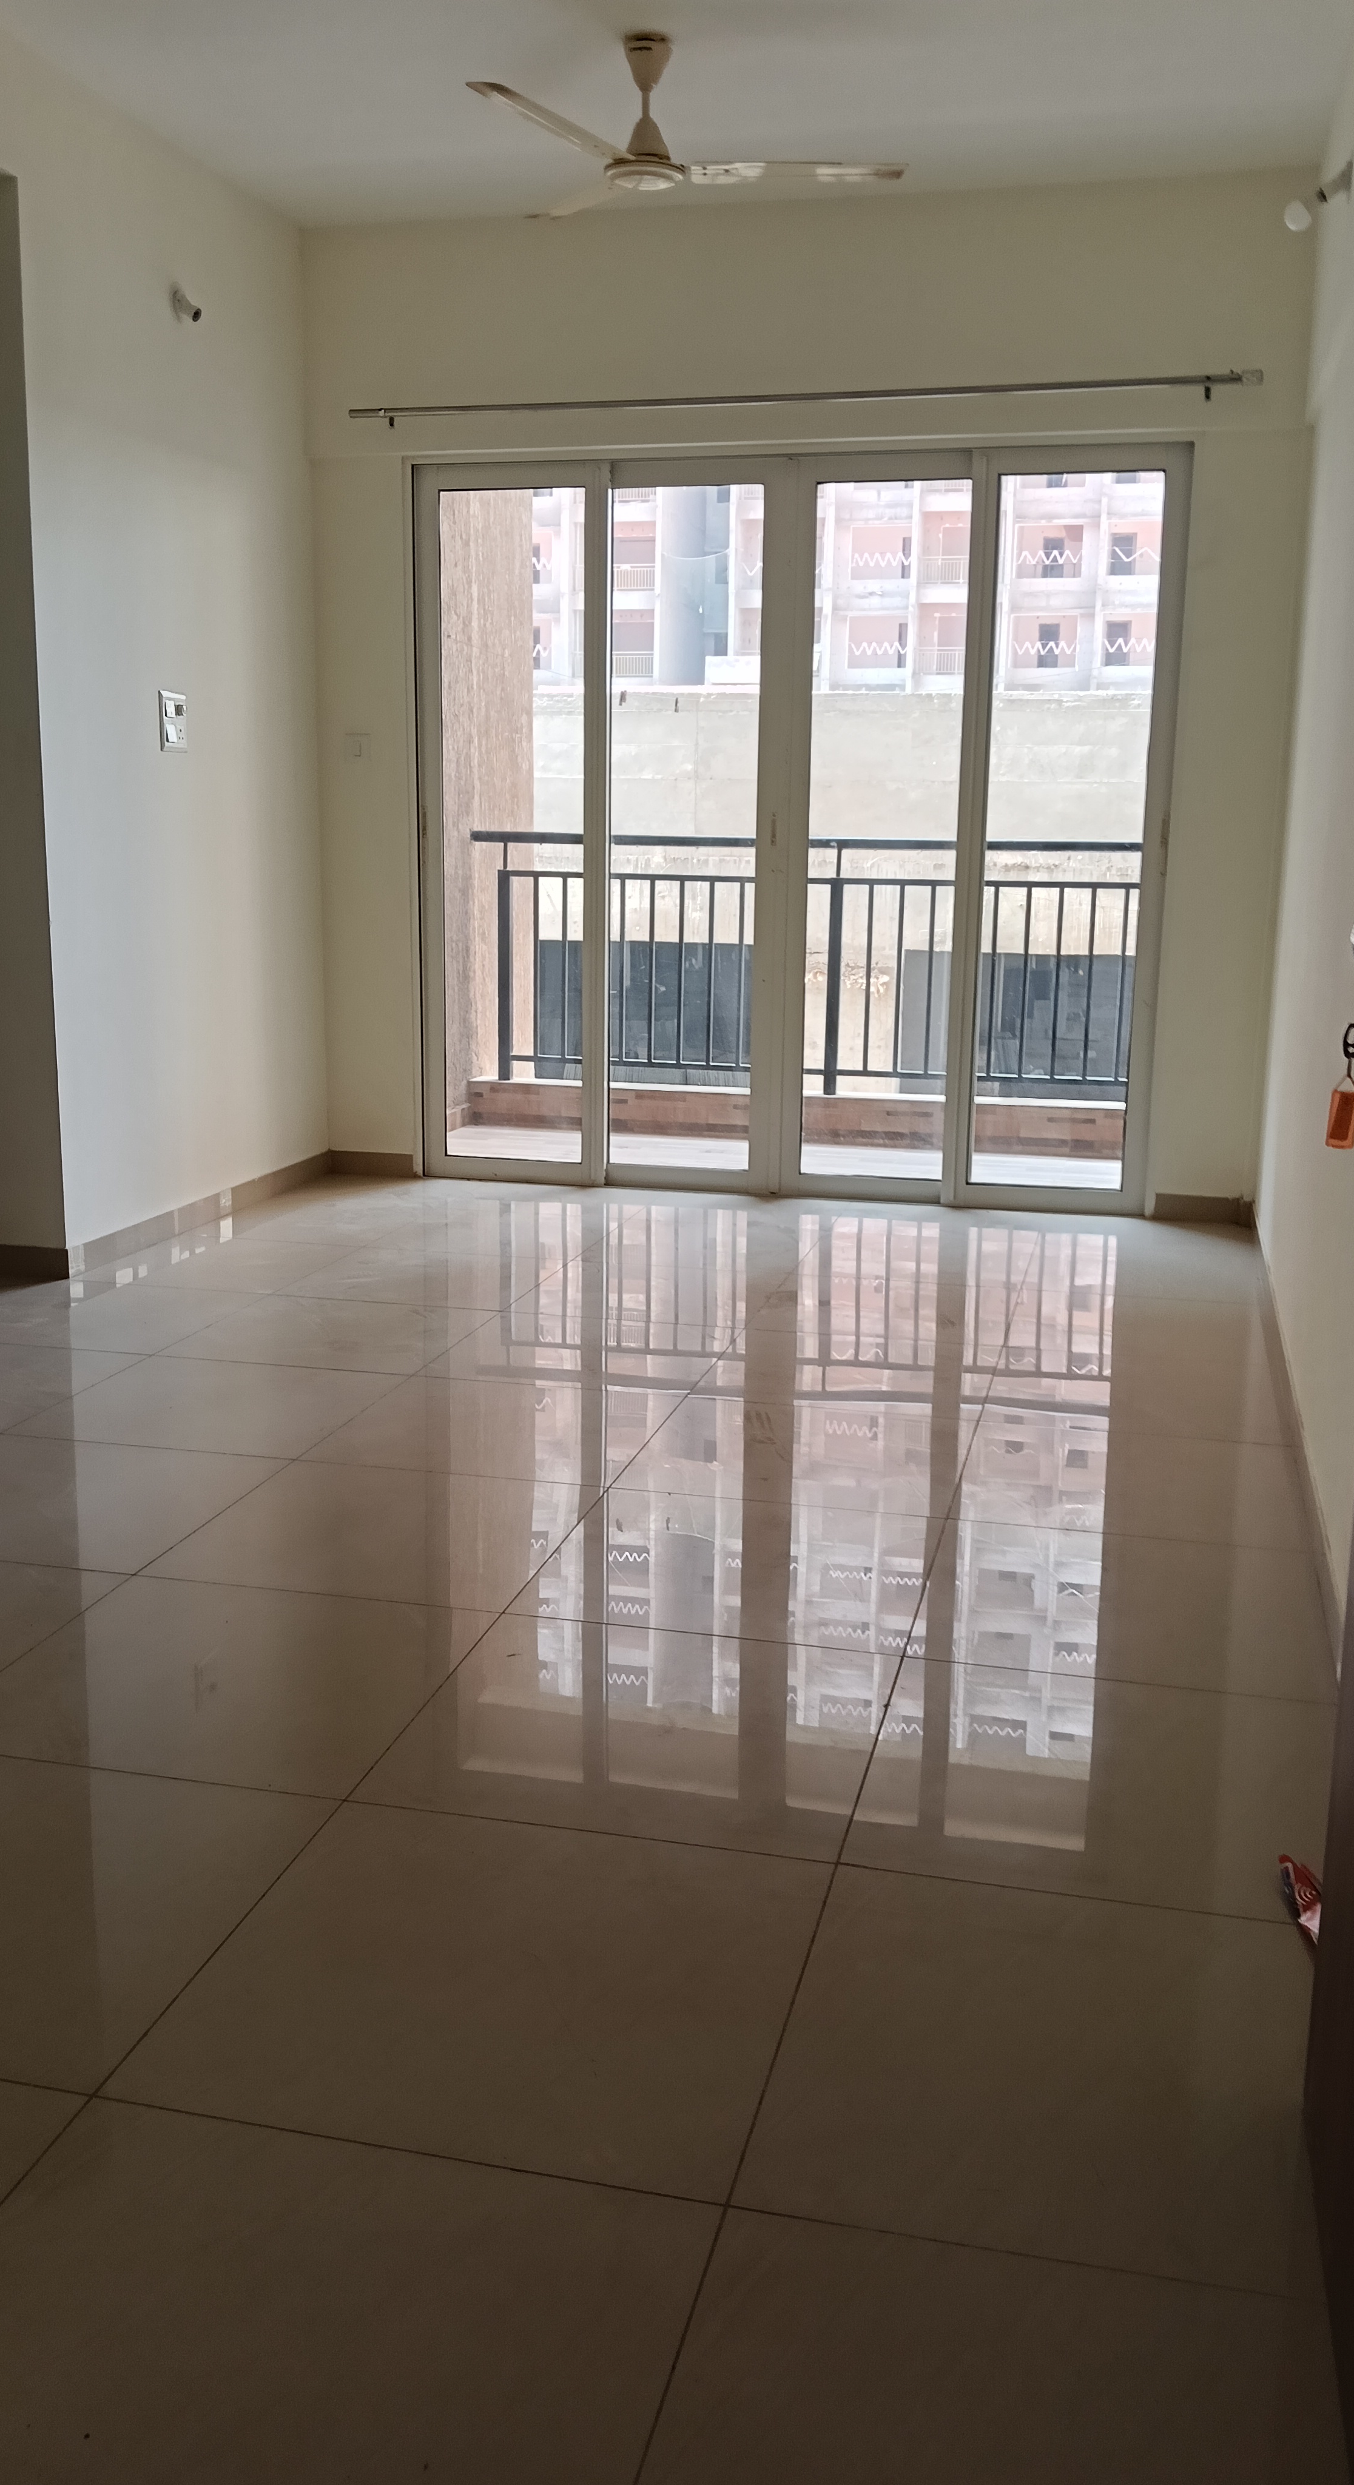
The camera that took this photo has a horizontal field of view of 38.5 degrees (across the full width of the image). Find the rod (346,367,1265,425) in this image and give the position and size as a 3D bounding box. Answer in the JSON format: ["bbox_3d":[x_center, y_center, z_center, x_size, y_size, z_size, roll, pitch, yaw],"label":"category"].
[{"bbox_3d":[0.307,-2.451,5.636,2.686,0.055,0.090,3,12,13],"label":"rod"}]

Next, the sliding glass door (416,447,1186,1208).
[{"bbox_3d":[0.322,-1.258,6.056,2.364,2.250,0.090,4,12,13],"label":"sliding glass door"}]

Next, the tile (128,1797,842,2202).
[{"bbox_3d":[-0.179,0.750,1.989,0.600,0.010,0.600,3,12,13],"label":"tile"}]

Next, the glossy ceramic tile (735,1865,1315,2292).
[{"bbox_3d":[0.404,0.787,1.852,0.600,0.010,0.594,4,12,13],"label":"glossy ceramic tile"}]

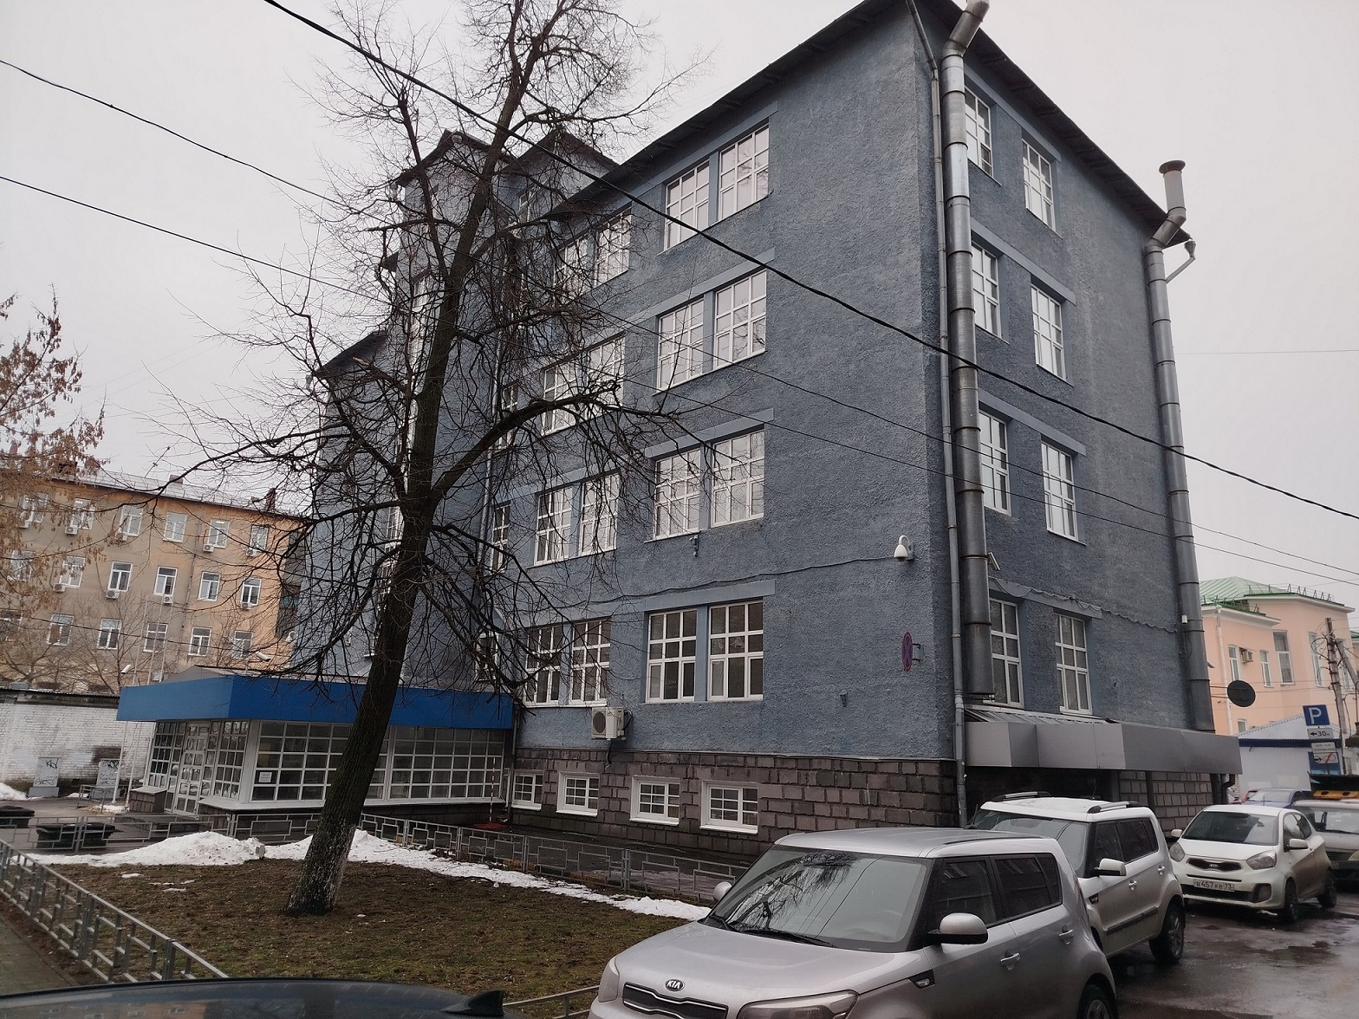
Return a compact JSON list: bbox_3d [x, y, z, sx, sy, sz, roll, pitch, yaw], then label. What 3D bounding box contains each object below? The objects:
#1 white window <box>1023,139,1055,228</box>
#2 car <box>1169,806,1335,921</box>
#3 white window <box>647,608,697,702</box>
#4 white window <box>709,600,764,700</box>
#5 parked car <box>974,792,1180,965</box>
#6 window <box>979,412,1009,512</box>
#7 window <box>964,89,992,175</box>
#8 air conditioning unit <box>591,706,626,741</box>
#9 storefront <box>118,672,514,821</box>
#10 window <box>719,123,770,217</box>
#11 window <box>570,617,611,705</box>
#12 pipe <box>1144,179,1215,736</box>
[{"bbox_3d":[8.530,-7.734,22.489,1.560,1.980,0.150,15,-19,-40],"label":"white window"},{"bbox_3d":[8.772,5.361,14.570,1.630,1.490,3.600,-12,-20,42],"label":"car"},{"bbox_3d":[-0.164,3.304,21.061,0.150,2.010,1.600,15,-19,-40],"label":"white window"},{"bbox_3d":[1.241,3.051,20.074,0.140,2.033,1.647,15,-20,-41],"label":"white window"},{"bbox_3d":[4.067,4.076,10.330,1.800,1.640,4.110,-11,-19,39],"label":"parked car"},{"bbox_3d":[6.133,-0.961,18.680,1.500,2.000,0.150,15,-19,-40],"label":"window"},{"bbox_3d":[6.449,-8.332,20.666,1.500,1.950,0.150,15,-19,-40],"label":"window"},{"bbox_3d":[-1.616,5.001,22.004,0.350,0.690,0.900,15,-20,-41],"label":"air conditioning unit"},{"bbox_3d":[-10.416,6.724,26.181,7.349,3.440,9.480,15,-20,-41],"label":"storefront"},{"bbox_3d":[1.606,-8.211,23.071,0.140,1.938,1.719,15,-20,-41],"label":"window"},{"bbox_3d":[-2.160,3.789,23.179,0.150,2.010,1.600,15,-19,-40],"label":"window"},{"bbox_3d":[13.208,-2.167,24.396,0.630,15.350,1.200,15,-19,-40],"label":"pipe"}]

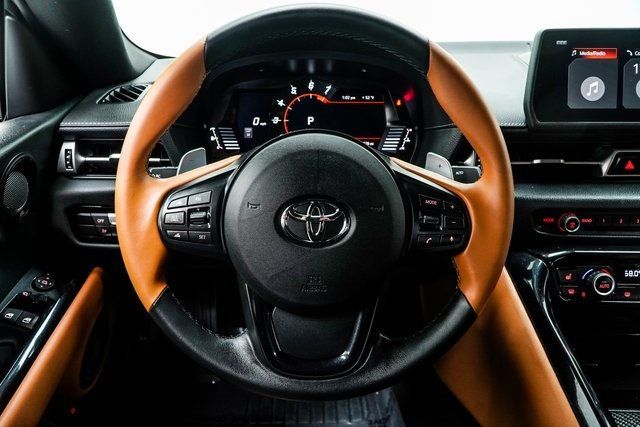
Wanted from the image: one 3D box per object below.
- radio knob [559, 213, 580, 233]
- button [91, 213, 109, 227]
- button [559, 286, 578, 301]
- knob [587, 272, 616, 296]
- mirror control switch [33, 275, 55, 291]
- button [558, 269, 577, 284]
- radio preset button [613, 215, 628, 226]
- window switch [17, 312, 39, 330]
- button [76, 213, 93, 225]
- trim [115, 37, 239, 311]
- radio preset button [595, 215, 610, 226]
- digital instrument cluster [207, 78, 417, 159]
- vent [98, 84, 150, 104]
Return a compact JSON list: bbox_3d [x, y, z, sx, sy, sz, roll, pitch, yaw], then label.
[{"bbox_3d":[0.295,0.011,0.566,0.021,0.021,0.014,0,8,0],"label":"radio knob"},{"bbox_3d":[-0.261,0.008,0.570,0.019,0.015,0.009,0,17,0],"label":"button"},{"bbox_3d":[0.291,0.094,0.563,0.024,0.017,0.009,0,0,0],"label":"button"},{"bbox_3d":[0.323,0.081,0.548,0.026,0.026,0.015,0,-5,0],"label":"knob"},{"bbox_3d":[-0.311,0.079,0.540,0.027,0.014,0.027,-6,46,-18],"label":"mirror control switch"},{"bbox_3d":[0.291,0.074,0.563,0.021,0.018,0.009,0,0,0],"label":"button"},{"bbox_3d":[0.359,0.008,0.573,0.018,0.013,0.008,0,17,0],"label":"radio preset button"},{"bbox_3d":[-0.302,0.111,0.495,0.018,0.010,0.021,12,33,-7],"label":"window switch"},{"bbox_3d":[-0.279,0.006,0.570,0.018,0.013,0.009,0,17,0],"label":"button"},{"bbox_3d":[-0.132,-0.037,0.448,0.110,0.246,0.045,0,0,0],"label":"trim"},{"bbox_3d":[0.338,0.009,0.573,0.019,0.015,0.008,0,8,0],"label":"radio preset button"},{"bbox_3d":[-0.012,-0.133,0.670,0.290,0.114,0.045,0,4,0],"label":"digital instrument cluster"},{"bbox_3d":[-0.278,-0.169,0.680,0.050,0.015,0.085,0,27,0],"label":"vent"}]

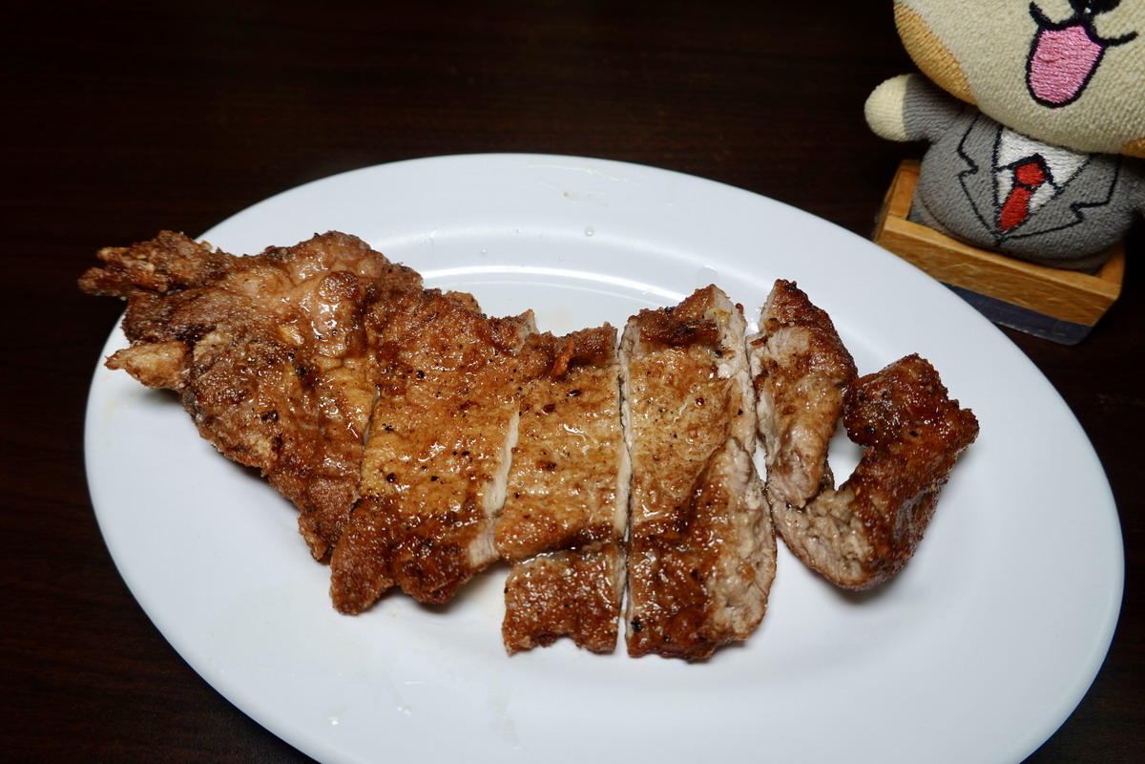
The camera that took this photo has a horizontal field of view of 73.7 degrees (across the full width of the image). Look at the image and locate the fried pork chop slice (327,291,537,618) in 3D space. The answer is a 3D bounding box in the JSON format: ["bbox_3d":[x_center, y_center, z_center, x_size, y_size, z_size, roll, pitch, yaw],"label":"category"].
[{"bbox_3d":[-0.036,0.014,0.214,0.049,0.016,0.101,-1,57,0],"label":"fried pork chop slice"}]

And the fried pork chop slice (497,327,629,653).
[{"bbox_3d":[-0.002,0.023,0.197,0.031,0.016,0.088,3,60,2],"label":"fried pork chop slice"}]

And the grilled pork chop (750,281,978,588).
[{"bbox_3d":[0.082,0.008,0.210,0.057,0.022,0.093,1,58,1],"label":"grilled pork chop"}]

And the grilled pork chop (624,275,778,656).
[{"bbox_3d":[0.034,0.018,0.209,0.039,0.019,0.109,1,59,1],"label":"grilled pork chop"}]

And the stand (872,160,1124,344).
[{"bbox_3d":[0.134,-0.042,0.247,0.069,0.025,0.032,20,60,12],"label":"stand"}]

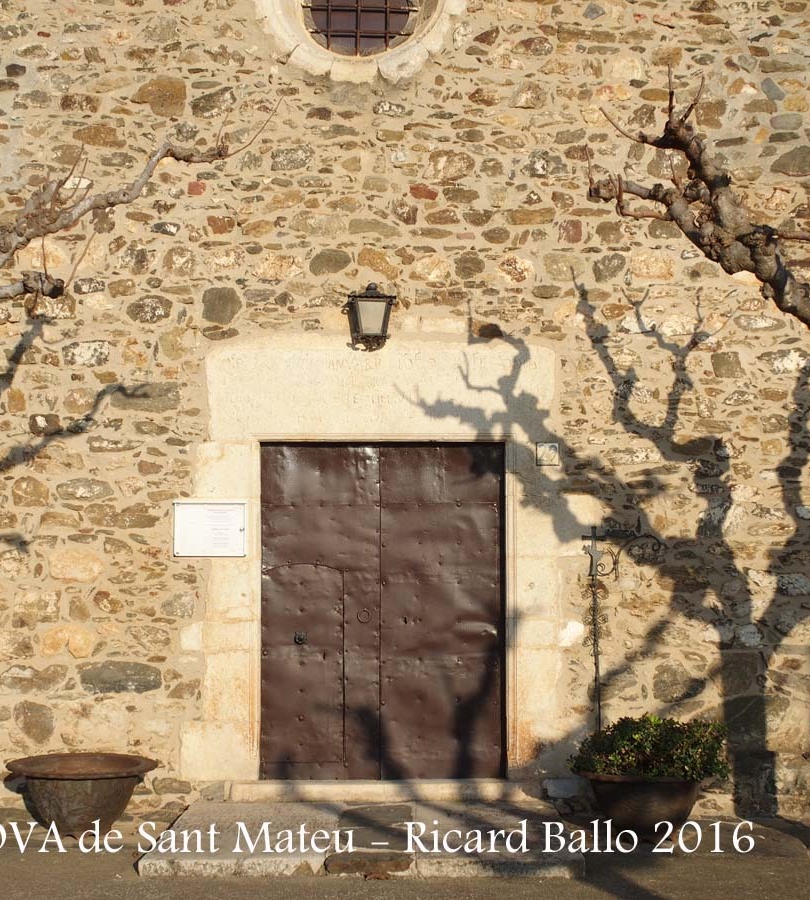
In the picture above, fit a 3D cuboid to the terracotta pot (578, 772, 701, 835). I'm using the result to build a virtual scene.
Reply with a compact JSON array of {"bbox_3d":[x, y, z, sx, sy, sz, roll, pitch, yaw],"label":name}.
[{"bbox_3d":[1.402,2.050,9.262,0.854,0.397,0.854,0,-3,0],"label":"terracotta pot"}]

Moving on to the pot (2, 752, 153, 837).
[{"bbox_3d":[-1.899,2.052,9.368,0.889,0.410,0.889,0,-3,0],"label":"pot"}]

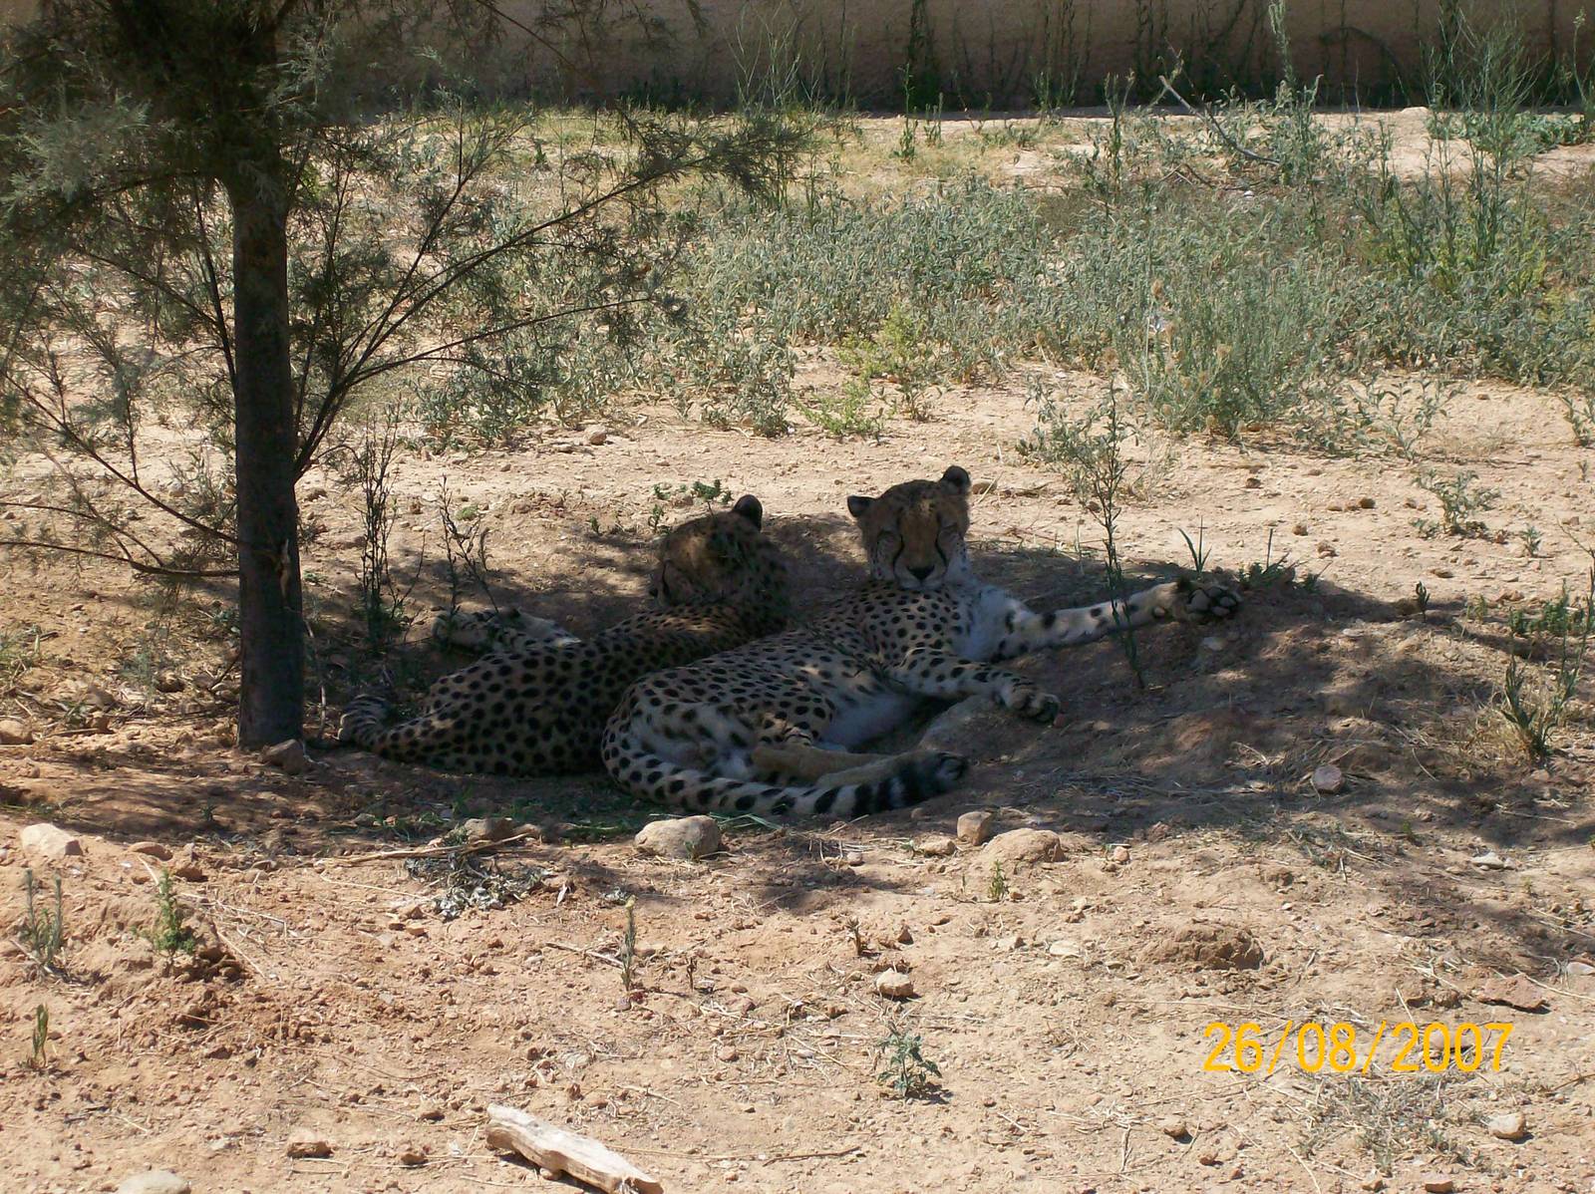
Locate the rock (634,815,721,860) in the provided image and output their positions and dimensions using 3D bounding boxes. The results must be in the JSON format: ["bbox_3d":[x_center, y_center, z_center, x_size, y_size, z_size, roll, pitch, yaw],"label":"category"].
[{"bbox_3d":[-0.172,0.345,7.104,0.124,0.043,0.093,0,12,0],"label":"rock"}]

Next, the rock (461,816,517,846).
[{"bbox_3d":[-0.445,0.337,7.170,0.082,0.029,0.062,0,12,0],"label":"rock"}]

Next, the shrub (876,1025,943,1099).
[{"bbox_3d":[0.136,0.562,6.007,0.079,0.076,0.064,0,12,0],"label":"shrub"}]

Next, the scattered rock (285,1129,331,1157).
[{"bbox_3d":[-0.568,0.635,5.780,0.055,0.023,0.041,0,12,0],"label":"scattered rock"}]

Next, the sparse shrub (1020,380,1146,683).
[{"bbox_3d":[0.446,-0.103,7.750,0.190,0.470,0.180,0,12,0],"label":"sparse shrub"}]

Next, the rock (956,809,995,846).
[{"bbox_3d":[0.257,0.332,7.160,0.056,0.043,0.042,0,12,0],"label":"rock"}]

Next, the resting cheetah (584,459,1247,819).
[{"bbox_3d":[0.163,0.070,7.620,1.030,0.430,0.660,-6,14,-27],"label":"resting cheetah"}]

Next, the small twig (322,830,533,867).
[{"bbox_3d":[-0.522,0.358,7.092,0.320,0.035,0.070,4,13,18],"label":"small twig"}]

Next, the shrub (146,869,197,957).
[{"bbox_3d":[-0.832,0.420,6.609,0.069,0.104,0.059,0,12,0],"label":"shrub"}]

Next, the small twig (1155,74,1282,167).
[{"bbox_3d":[1.253,-1.417,14.800,0.380,0.260,0.160,0,12,0],"label":"small twig"}]

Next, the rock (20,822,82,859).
[{"bbox_3d":[-1.065,0.348,7.097,0.087,0.038,0.065,0,12,0],"label":"rock"}]

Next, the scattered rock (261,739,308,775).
[{"bbox_3d":[-0.780,0.245,7.570,0.074,0.043,0.055,0,12,0],"label":"scattered rock"}]

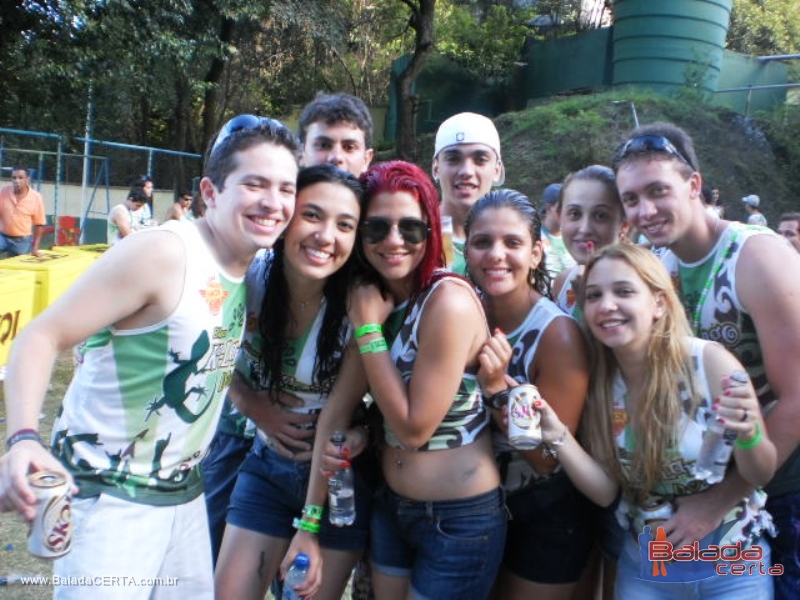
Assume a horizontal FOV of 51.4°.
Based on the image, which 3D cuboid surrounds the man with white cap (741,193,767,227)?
[{"bbox_3d":[5.090,-0.660,12.086,0.360,1.720,0.500,8,8,40],"label":"man with white cap"}]

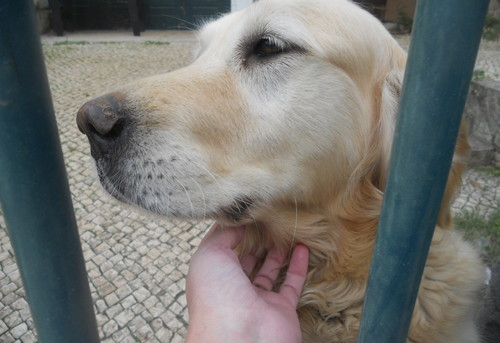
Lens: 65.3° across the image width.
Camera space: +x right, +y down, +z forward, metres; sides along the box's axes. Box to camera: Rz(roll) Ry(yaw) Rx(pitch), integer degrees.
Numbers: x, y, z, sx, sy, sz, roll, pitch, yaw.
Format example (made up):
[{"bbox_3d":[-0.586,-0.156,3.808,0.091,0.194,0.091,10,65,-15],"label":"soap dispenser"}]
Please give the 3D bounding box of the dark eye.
[{"bbox_3d":[0.014,-0.096,0.302,0.024,0.014,0.013,9,24,17],"label":"dark eye"}]

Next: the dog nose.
[{"bbox_3d":[-0.103,-0.032,0.272,0.031,0.037,0.038,-10,25,-24],"label":"dog nose"}]

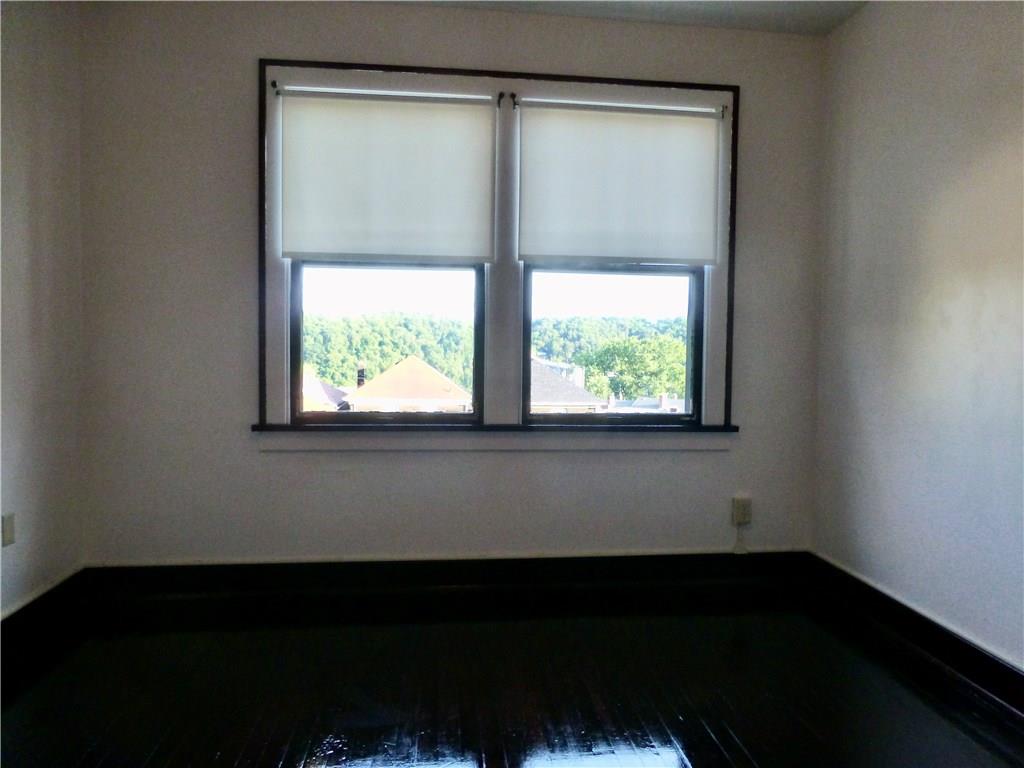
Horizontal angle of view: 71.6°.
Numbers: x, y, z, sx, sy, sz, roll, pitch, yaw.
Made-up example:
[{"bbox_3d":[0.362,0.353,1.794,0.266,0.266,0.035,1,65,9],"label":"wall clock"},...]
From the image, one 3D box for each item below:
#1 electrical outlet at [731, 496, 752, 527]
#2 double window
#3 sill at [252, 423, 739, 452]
[{"bbox_3d":[1.132,0.624,3.439,0.075,0.118,0.040,0,3,-6],"label":"electrical outlet"},{"bbox_3d":[-0.026,-0.599,3.291,2.247,1.633,0.120,0,3,-6],"label":"double window"},{"bbox_3d":[-0.035,0.255,3.313,2.263,0.126,0.110,0,3,-6],"label":"sill"}]

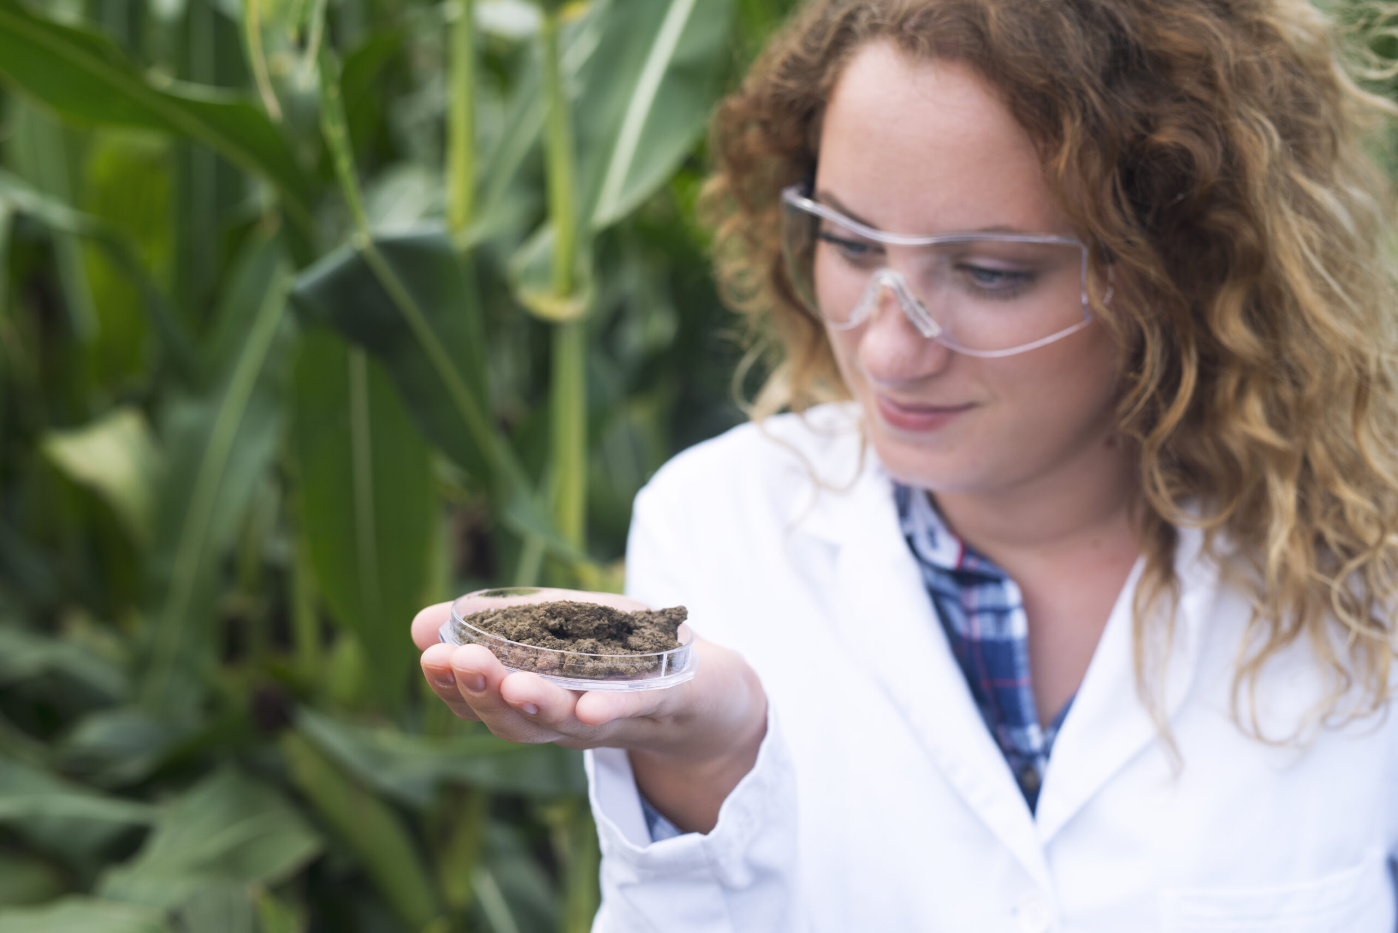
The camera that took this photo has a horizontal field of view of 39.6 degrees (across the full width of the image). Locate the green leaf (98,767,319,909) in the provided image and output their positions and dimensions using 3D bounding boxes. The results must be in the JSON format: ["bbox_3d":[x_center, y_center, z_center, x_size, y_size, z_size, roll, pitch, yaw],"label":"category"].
[{"bbox_3d":[-0.399,0.303,1.580,0.180,0.110,0.100,0,8,0],"label":"green leaf"}]

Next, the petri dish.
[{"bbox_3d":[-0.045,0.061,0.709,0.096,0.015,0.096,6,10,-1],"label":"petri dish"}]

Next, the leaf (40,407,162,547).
[{"bbox_3d":[-0.601,0.010,1.950,0.122,0.140,0.070,0,8,0],"label":"leaf"}]

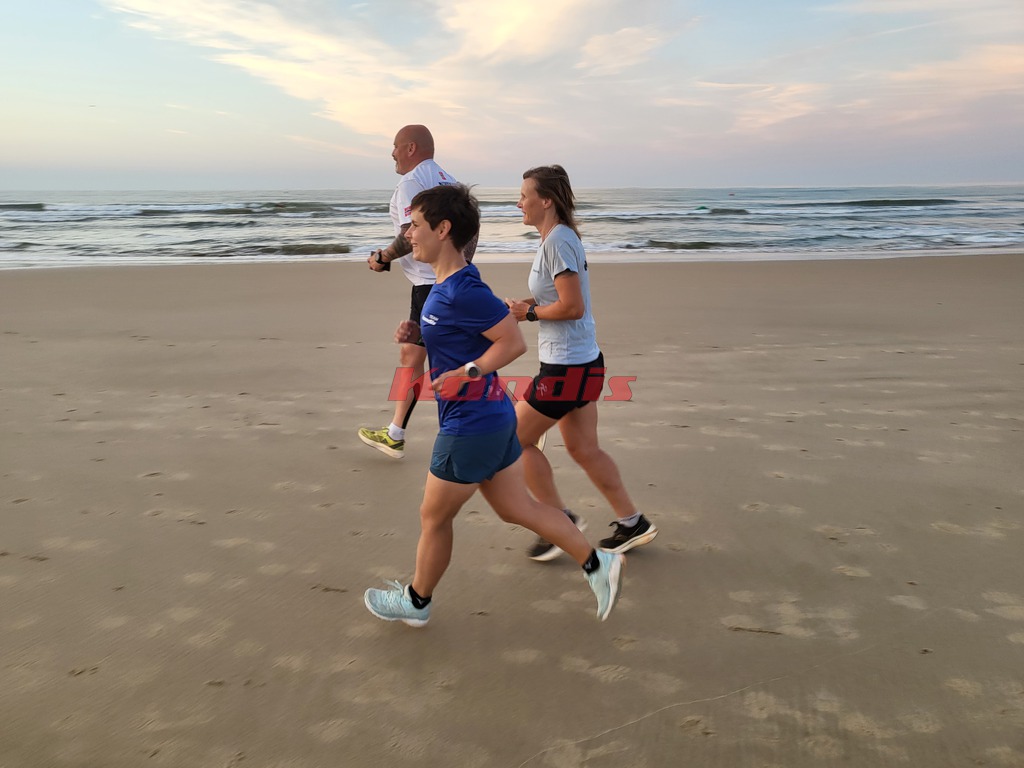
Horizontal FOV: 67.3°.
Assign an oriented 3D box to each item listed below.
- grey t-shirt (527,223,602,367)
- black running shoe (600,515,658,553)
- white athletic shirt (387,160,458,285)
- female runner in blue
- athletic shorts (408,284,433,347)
[{"bbox_3d":[0.203,-0.354,2.975,0.245,0.540,0.430,-7,14,5],"label":"grey t-shirt"},{"bbox_3d":[0.495,0.633,3.257,0.263,0.110,0.100,-19,12,8],"label":"black running shoe"},{"bbox_3d":[-0.398,-0.829,3.947,0.310,0.670,0.500,-3,12,22],"label":"white athletic shirt"},{"bbox_3d":[-0.066,0.116,2.652,0.960,1.545,0.520,-1,14,-4],"label":"female runner in blue"},{"bbox_3d":[-0.389,-0.394,4.068,0.350,0.430,0.390,0,14,8],"label":"athletic shorts"}]

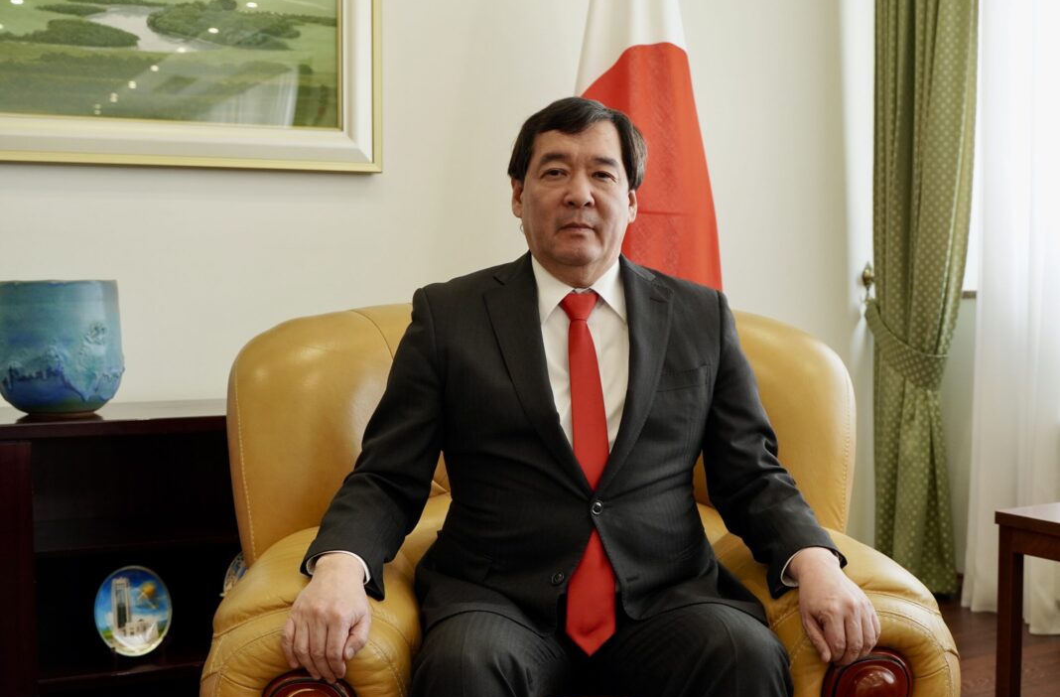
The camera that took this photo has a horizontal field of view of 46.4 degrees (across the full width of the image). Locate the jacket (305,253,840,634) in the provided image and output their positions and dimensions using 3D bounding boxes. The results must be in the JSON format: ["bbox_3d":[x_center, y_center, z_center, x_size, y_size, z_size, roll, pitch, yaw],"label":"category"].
[{"bbox_3d":[0.042,0.118,1.720,0.660,0.540,0.500,0,3,-7],"label":"jacket"}]

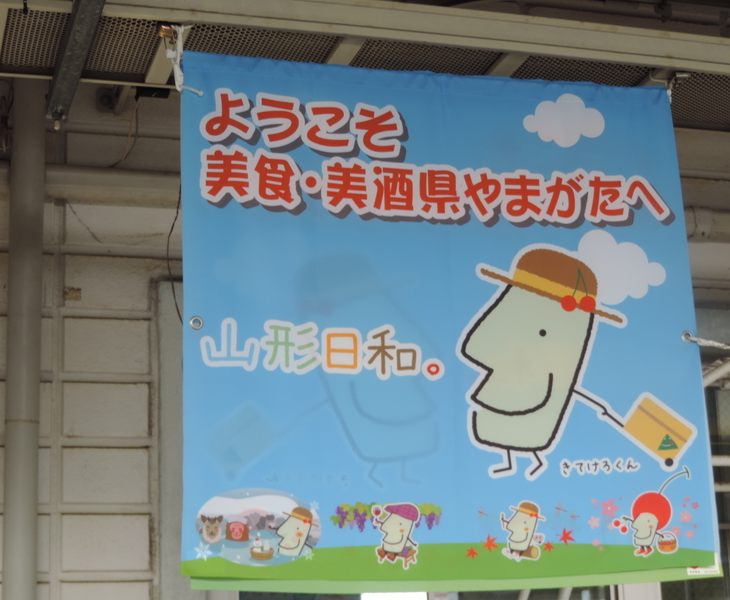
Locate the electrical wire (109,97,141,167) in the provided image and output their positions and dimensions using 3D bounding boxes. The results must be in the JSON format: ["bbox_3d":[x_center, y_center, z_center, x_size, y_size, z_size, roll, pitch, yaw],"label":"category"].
[{"bbox_3d":[-0.802,-0.560,5.409,0.095,0.255,0.080,2,-16,-16],"label":"electrical wire"}]

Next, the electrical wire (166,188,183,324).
[{"bbox_3d":[-0.622,-0.143,5.287,0.050,0.460,0.050,2,-16,-16],"label":"electrical wire"}]

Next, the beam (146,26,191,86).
[{"bbox_3d":[-0.341,-0.435,2.804,0.039,0.022,0.255,2,-16,-16],"label":"beam"}]

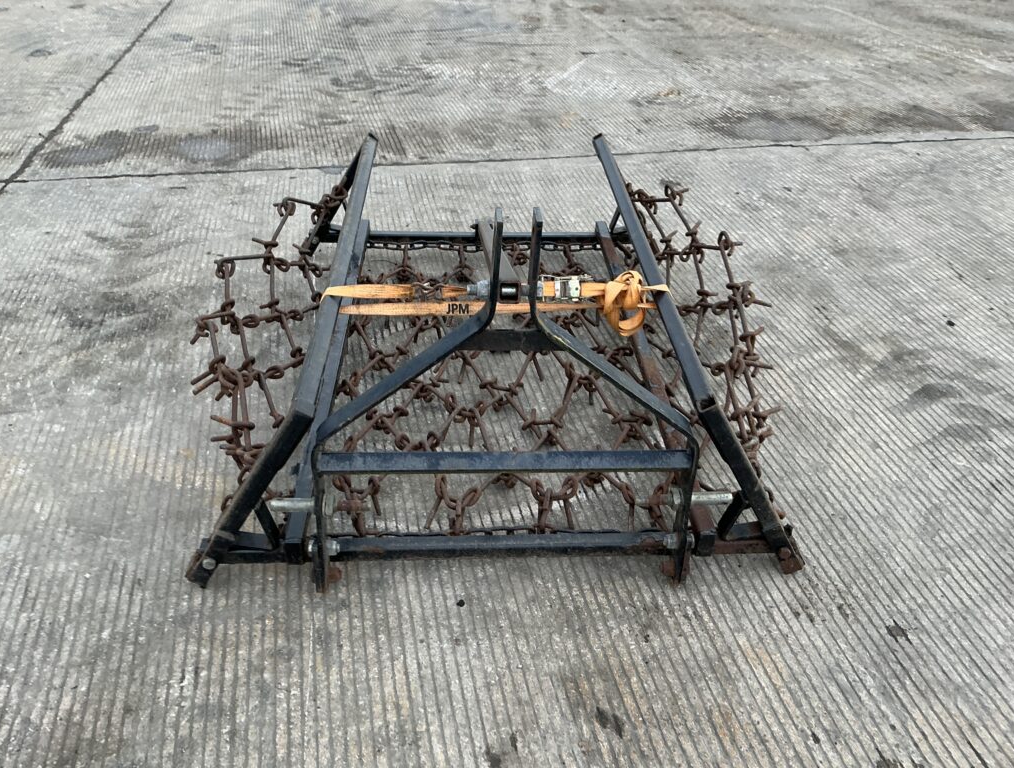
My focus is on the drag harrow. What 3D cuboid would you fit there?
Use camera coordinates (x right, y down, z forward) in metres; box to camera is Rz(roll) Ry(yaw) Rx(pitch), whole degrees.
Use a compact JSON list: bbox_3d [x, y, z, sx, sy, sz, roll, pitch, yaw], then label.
[{"bbox_3d":[-0.035,-0.315,2.052,1.215,0.726,1.558,0,35,-3],"label":"drag harrow"}]

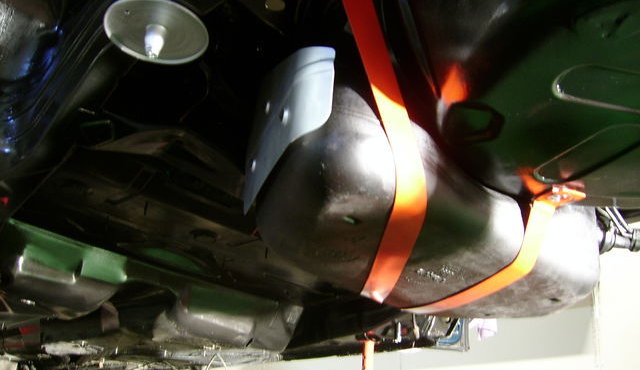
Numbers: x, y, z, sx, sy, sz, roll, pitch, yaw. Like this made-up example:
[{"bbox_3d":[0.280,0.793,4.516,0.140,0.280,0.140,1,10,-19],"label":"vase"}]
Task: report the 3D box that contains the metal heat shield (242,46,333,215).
[{"bbox_3d":[-0.039,-0.070,0.807,0.050,0.183,0.142,13,-22,-27],"label":"metal heat shield"}]

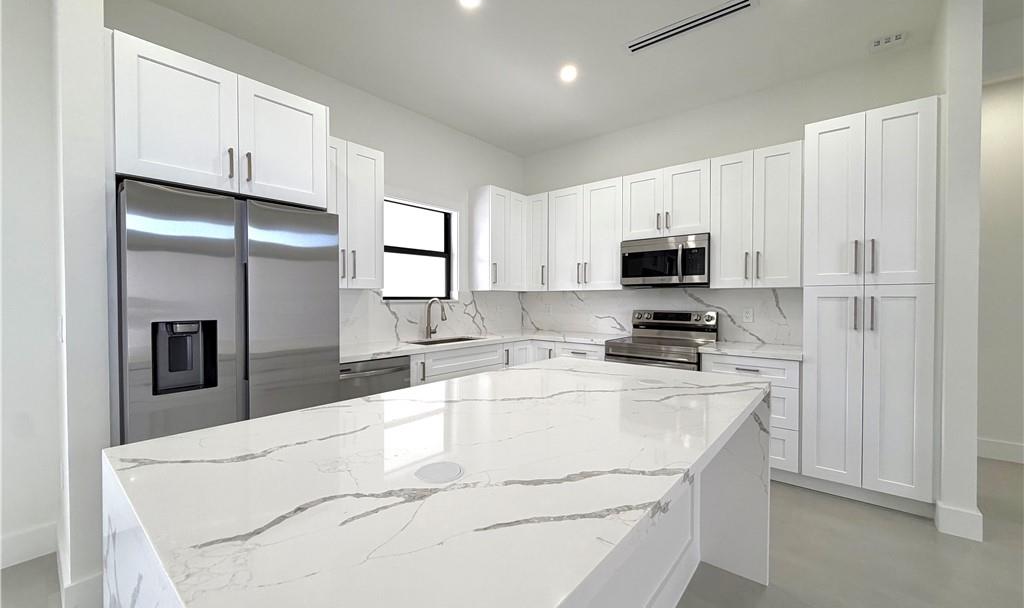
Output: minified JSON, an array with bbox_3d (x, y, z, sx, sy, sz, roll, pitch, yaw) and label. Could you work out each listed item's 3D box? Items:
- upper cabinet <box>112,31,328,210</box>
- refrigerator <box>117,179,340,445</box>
[{"bbox_3d":[-1.644,-0.863,2.323,0.678,0.603,0.921,0,1,40],"label":"upper cabinet"},{"bbox_3d":[-1.603,0.378,2.307,0.855,1.781,0.906,1,1,40],"label":"refrigerator"}]

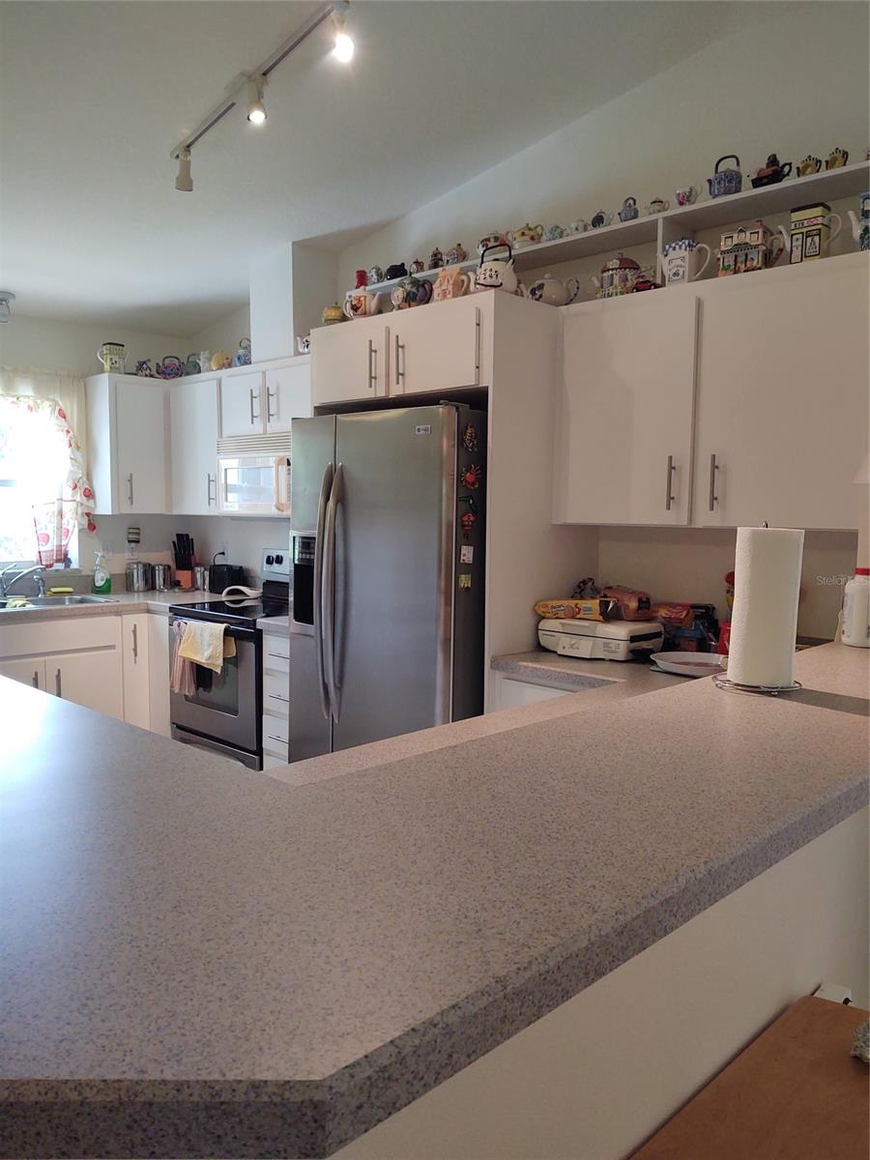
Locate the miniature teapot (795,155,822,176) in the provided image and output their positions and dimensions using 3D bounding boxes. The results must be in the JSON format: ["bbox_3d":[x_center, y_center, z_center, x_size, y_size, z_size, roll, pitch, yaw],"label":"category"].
[{"bbox_3d":[1.142,-1.252,2.763,0.083,0.086,0.050,5,6,43],"label":"miniature teapot"}]

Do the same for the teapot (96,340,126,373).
[{"bbox_3d":[-1.755,-1.211,4.917,0.095,0.187,0.165,5,6,43],"label":"teapot"}]

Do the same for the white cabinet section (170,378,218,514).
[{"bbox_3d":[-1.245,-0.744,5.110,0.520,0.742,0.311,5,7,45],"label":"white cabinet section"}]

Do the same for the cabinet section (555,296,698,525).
[{"bbox_3d":[0.723,-0.560,3.158,0.550,0.737,0.311,5,7,45],"label":"cabinet section"}]

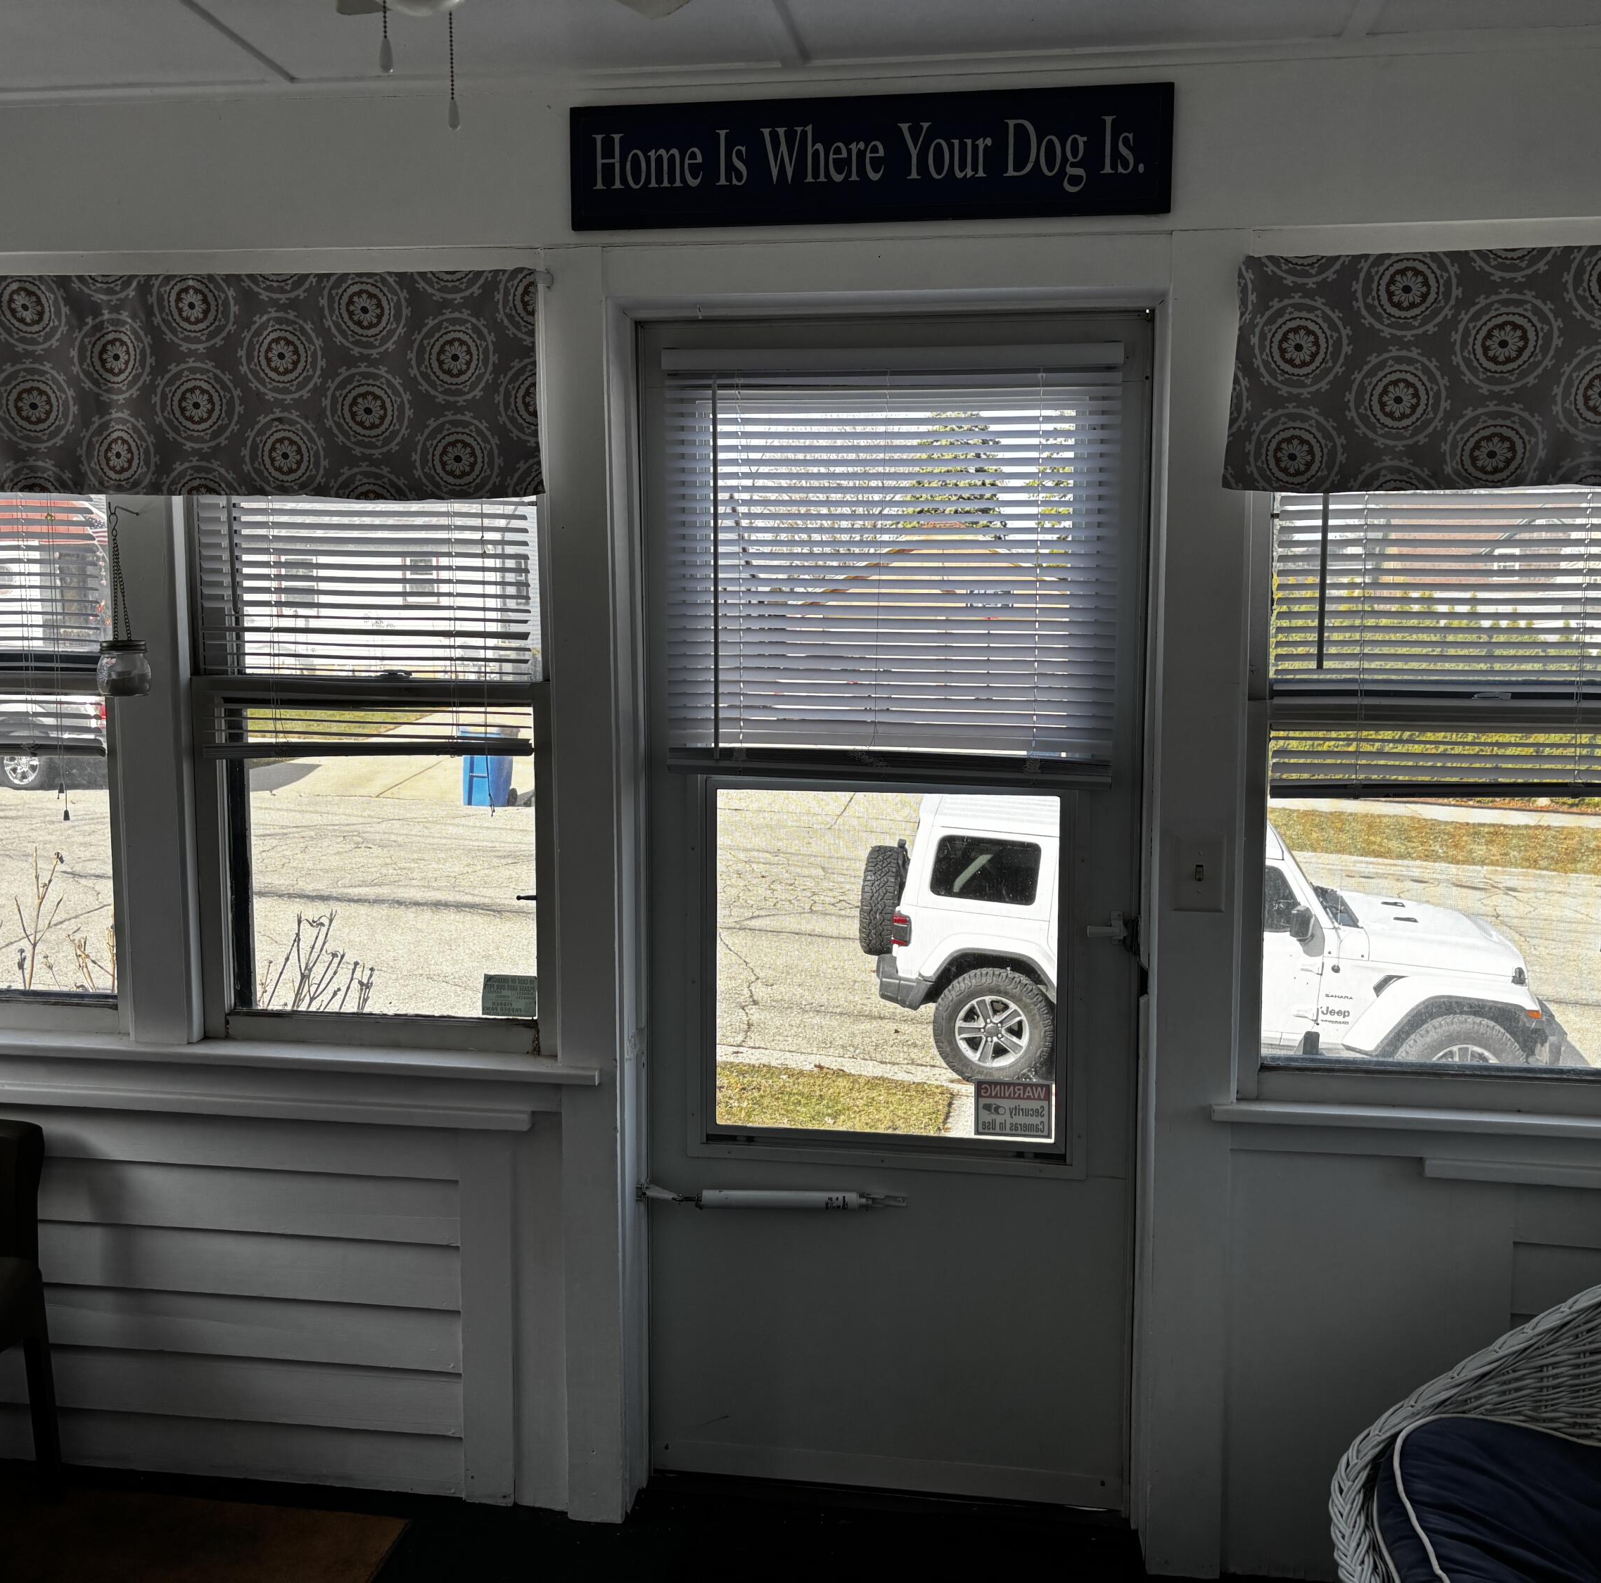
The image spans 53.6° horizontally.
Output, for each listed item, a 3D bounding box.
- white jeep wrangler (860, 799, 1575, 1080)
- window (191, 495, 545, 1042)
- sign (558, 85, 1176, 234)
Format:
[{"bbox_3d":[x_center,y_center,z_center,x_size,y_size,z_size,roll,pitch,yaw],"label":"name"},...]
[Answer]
[{"bbox_3d":[2.850,1.100,11.300,4.750,1.860,1.880,3,6,15],"label":"white jeep wrangler"},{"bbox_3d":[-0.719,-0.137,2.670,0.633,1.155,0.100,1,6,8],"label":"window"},{"bbox_3d":[0.097,-0.953,2.394,0.911,0.186,0.020,1,6,8],"label":"sign"}]

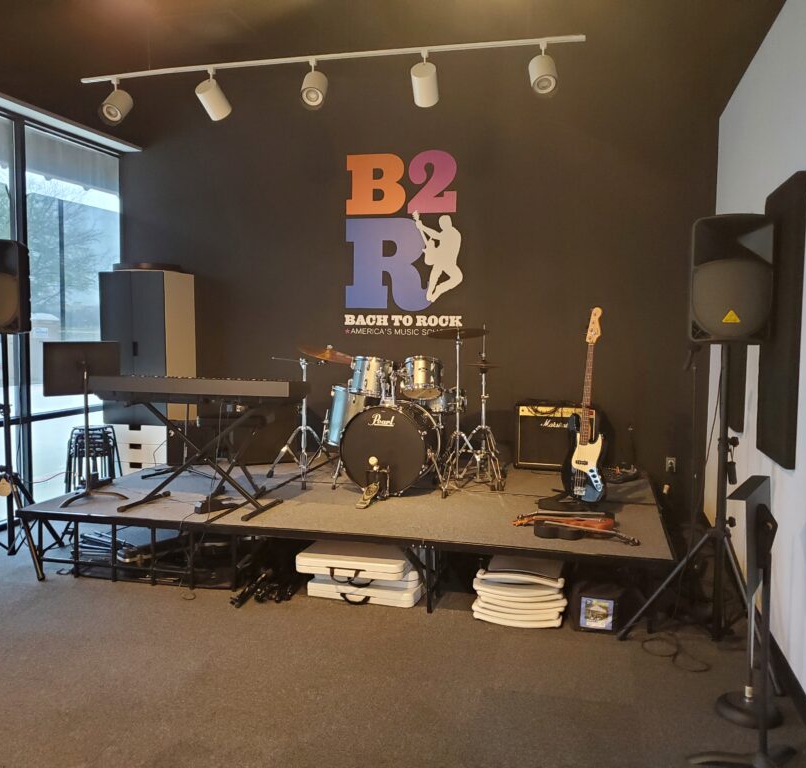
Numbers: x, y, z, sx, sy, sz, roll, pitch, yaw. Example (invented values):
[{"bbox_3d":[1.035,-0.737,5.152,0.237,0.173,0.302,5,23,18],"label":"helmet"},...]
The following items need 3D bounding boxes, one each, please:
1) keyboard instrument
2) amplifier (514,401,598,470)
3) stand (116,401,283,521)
[{"bbox_3d":[-1.243,0.032,4.627,1.310,0.145,0.290,1,5,14],"label":"keyboard instrument"},{"bbox_3d":[1.165,0.393,5.819,0.600,0.500,0.280,2,5,18],"label":"amplifier"},{"bbox_3d":[-1.218,0.420,4.638,0.890,0.645,0.500,1,5,14],"label":"stand"}]

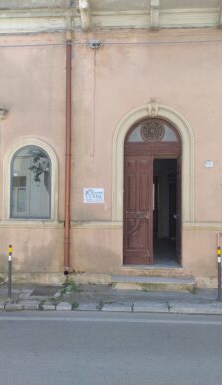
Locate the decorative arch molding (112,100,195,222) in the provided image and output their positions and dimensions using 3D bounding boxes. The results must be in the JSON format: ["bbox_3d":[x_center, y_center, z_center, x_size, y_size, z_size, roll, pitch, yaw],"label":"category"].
[{"bbox_3d":[0.848,-0.627,7.444,1.618,2.462,0.160,0,-2,3],"label":"decorative arch molding"}]

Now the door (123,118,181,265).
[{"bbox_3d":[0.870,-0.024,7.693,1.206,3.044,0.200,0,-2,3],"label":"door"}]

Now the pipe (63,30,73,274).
[{"bbox_3d":[-0.850,-0.817,7.486,0.105,4.959,0.105,0,-2,3],"label":"pipe"}]

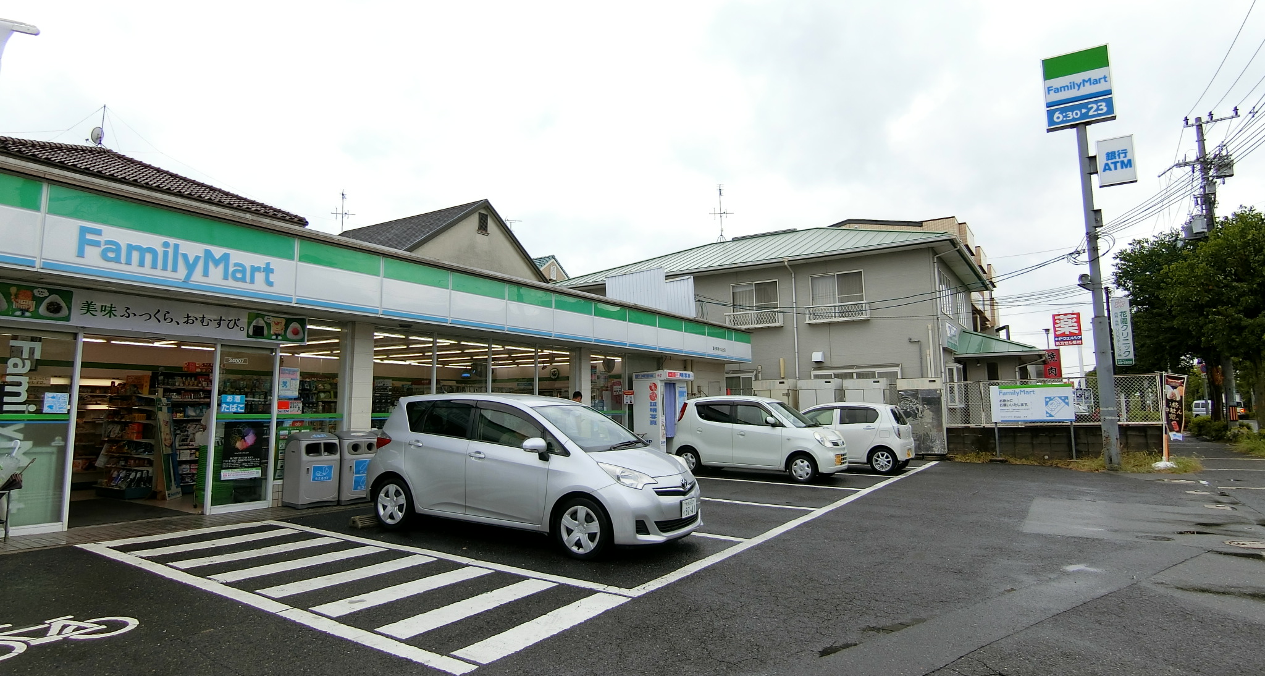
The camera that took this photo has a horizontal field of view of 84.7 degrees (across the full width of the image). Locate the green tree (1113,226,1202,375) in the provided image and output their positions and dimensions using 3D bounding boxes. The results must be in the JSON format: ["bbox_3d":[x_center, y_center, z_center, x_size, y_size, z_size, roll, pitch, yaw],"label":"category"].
[{"bbox_3d":[26.400,-0.350,34.000,5.600,10.200,5.600,-5,-7,34],"label":"green tree"}]

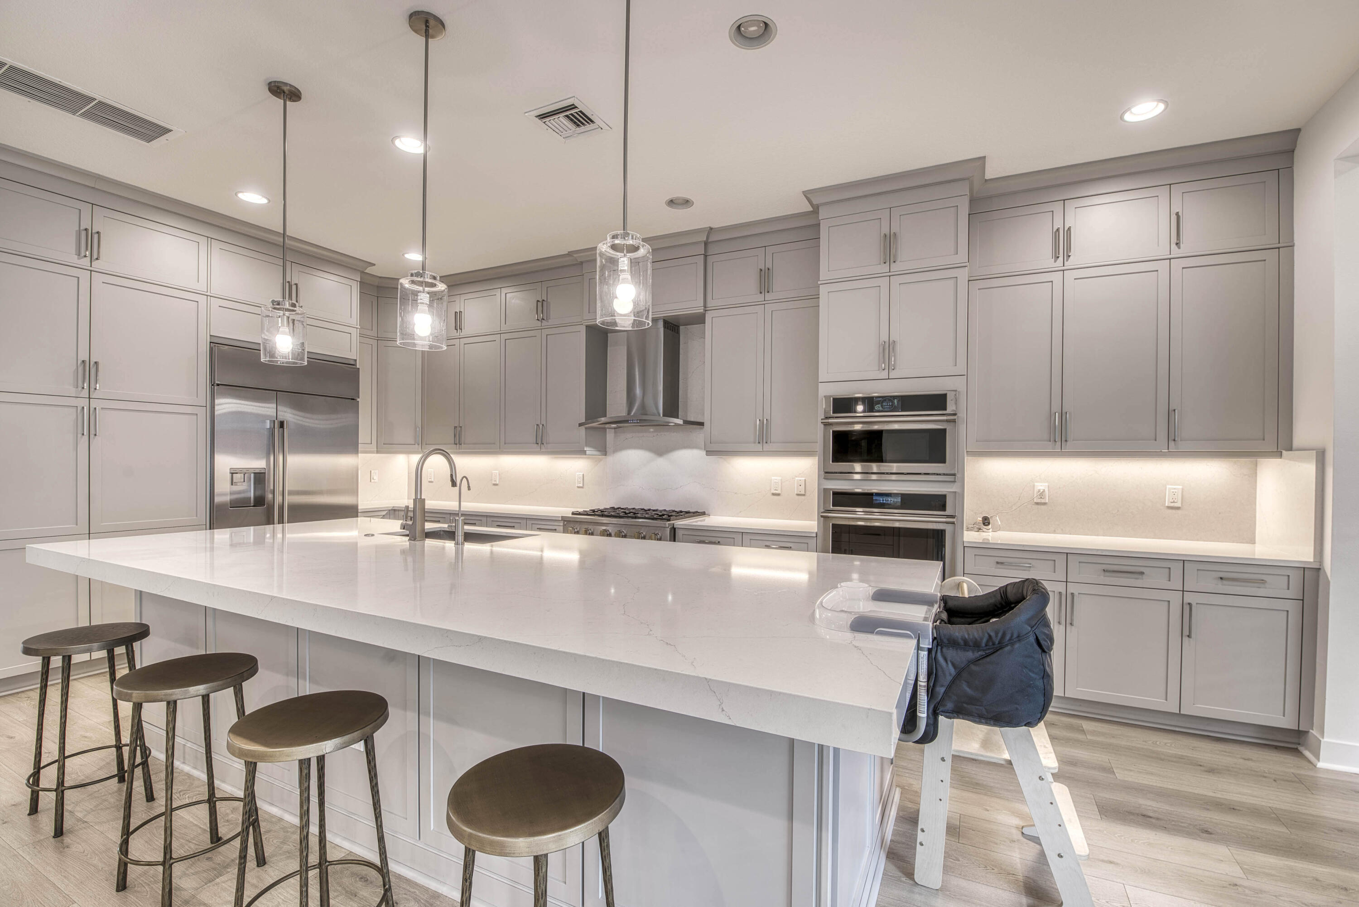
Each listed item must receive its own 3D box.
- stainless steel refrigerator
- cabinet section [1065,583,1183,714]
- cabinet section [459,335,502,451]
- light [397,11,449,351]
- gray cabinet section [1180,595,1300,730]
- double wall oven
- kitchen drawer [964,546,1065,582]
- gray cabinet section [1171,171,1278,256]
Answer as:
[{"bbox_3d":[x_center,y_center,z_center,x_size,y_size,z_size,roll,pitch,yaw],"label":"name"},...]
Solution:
[{"bbox_3d":[-3.269,0.305,4.540,0.680,2.111,1.078,0,0,24],"label":"stainless steel refrigerator"},{"bbox_3d":[2.382,0.977,3.155,0.480,0.598,0.600,0,0,25],"label":"cabinet section"},{"bbox_3d":[-1.792,-0.561,5.382,0.501,1.052,0.330,0,0,24],"label":"cabinet section"},{"bbox_3d":[-0.980,-1.042,2.196,0.172,1.242,0.172,0,0,24],"label":"light"},{"bbox_3d":[2.795,0.979,2.962,0.430,0.598,0.600,0,0,25],"label":"gray cabinet section"},{"bbox_3d":[1.357,0.290,3.653,0.748,1.302,0.620,0,0,24],"label":"double wall oven"},{"bbox_3d":[1.950,0.614,3.358,0.490,0.153,0.500,0,0,24],"label":"kitchen drawer"},{"bbox_3d":[2.909,-1.257,3.109,0.432,0.383,0.330,0,0,25],"label":"gray cabinet section"}]

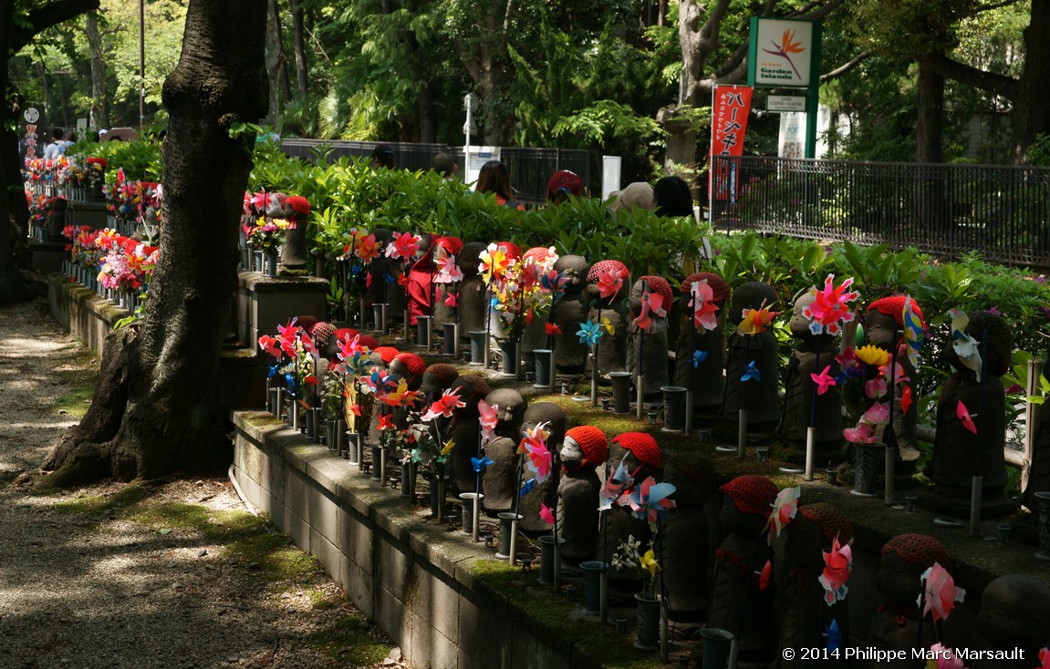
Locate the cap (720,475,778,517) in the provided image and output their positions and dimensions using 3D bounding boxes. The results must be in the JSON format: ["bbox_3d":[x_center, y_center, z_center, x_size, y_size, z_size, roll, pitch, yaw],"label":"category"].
[{"bbox_3d":[0.581,0.421,3.790,0.142,0.106,0.148,2,6,0],"label":"cap"}]

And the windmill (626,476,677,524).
[{"bbox_3d":[0.303,0.408,3.550,0.128,0.128,0.045,2,7,14],"label":"windmill"}]

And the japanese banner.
[{"bbox_3d":[3.223,-2.987,22.800,0.600,1.800,0.080,-1,7,-9],"label":"japanese banner"}]

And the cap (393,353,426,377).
[{"bbox_3d":[-0.480,0.128,6.096,0.138,0.100,0.142,2,6,0],"label":"cap"}]

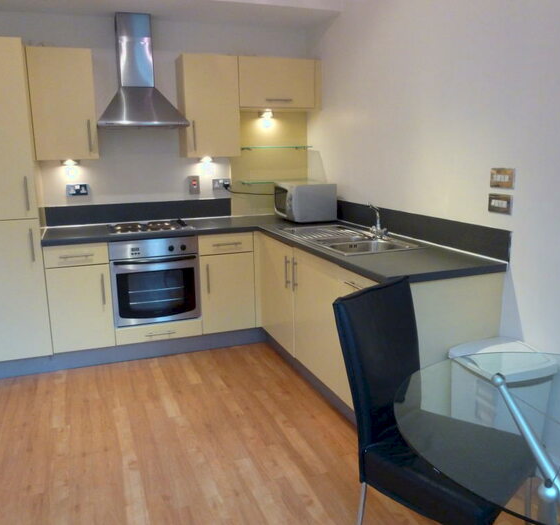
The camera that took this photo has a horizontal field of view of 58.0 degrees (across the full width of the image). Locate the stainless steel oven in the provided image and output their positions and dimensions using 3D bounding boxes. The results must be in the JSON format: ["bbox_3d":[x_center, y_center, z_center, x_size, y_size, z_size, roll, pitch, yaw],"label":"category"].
[{"bbox_3d":[-0.934,0.086,3.734,0.595,0.598,0.560,-5,13,-20],"label":"stainless steel oven"}]

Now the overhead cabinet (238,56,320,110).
[{"bbox_3d":[-0.053,-1.377,3.976,0.650,0.360,0.323,-5,13,-20],"label":"overhead cabinet"}]

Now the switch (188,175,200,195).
[{"bbox_3d":[-0.685,-0.617,4.059,0.086,0.137,0.013,-5,13,-20],"label":"switch"}]

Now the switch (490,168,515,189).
[{"bbox_3d":[1.031,-0.388,2.351,0.012,0.088,0.145,-5,13,-21],"label":"switch"}]

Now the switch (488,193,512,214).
[{"bbox_3d":[1.032,-0.274,2.376,0.012,0.086,0.145,-5,13,-21],"label":"switch"}]

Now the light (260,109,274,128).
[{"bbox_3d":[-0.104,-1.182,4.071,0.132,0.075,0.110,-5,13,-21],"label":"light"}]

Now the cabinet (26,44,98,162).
[{"bbox_3d":[-1.474,-1.070,3.461,0.389,0.708,0.303,-5,13,-21],"label":"cabinet"}]

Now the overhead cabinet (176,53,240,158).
[{"bbox_3d":[-0.538,-1.156,3.815,0.406,0.708,0.303,-5,13,-21],"label":"overhead cabinet"}]

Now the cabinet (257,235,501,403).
[{"bbox_3d":[0.447,0.299,3.107,0.611,0.797,1.700,-5,13,-20],"label":"cabinet"}]

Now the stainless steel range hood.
[{"bbox_3d":[-0.993,-1.325,3.536,0.598,0.763,0.490,-5,13,-20],"label":"stainless steel range hood"}]

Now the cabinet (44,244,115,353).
[{"bbox_3d":[-1.411,0.182,3.591,0.390,0.721,0.577,-5,13,-21],"label":"cabinet"}]

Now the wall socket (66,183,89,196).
[{"bbox_3d":[-1.506,-0.539,3.761,0.145,0.084,0.013,-5,13,-20],"label":"wall socket"}]

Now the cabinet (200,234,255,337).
[{"bbox_3d":[-0.480,0.097,3.942,0.406,0.721,0.577,-5,13,-21],"label":"cabinet"}]

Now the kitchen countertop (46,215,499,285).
[{"bbox_3d":[-0.333,-0.104,3.040,2.081,0.040,2.322,-5,13,-20],"label":"kitchen countertop"}]

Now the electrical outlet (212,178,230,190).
[{"bbox_3d":[-0.474,-0.634,4.136,0.145,0.086,0.013,-5,13,-20],"label":"electrical outlet"}]

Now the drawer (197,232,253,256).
[{"bbox_3d":[-0.462,-0.176,3.827,0.406,0.139,0.460,-5,13,-21],"label":"drawer"}]

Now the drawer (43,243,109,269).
[{"bbox_3d":[-1.393,-0.090,3.476,0.390,0.139,0.460,-5,13,-21],"label":"drawer"}]

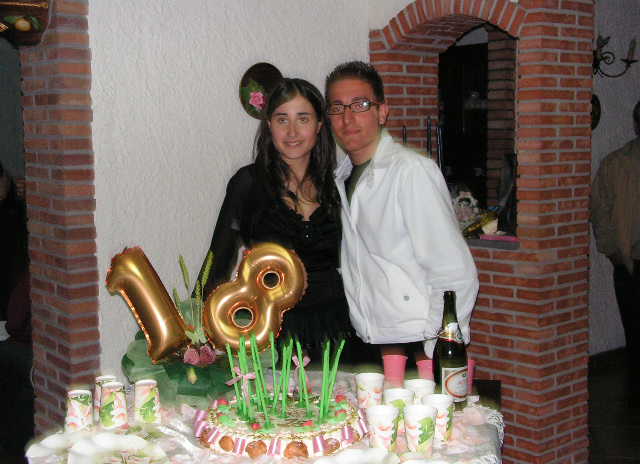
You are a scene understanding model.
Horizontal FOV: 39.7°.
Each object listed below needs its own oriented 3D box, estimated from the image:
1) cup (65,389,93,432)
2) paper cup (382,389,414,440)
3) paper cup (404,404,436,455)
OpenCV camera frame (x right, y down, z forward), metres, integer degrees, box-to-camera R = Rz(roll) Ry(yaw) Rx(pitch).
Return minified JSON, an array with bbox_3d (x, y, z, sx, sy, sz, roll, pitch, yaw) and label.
[{"bbox_3d":[-0.588,0.435,2.158,0.071,0.098,0.071,-1,7,0],"label":"cup"},{"bbox_3d":[0.186,0.429,2.083,0.071,0.098,0.071,-1,7,0],"label":"paper cup"},{"bbox_3d":[0.224,0.442,1.976,0.071,0.098,0.071,-1,7,0],"label":"paper cup"}]

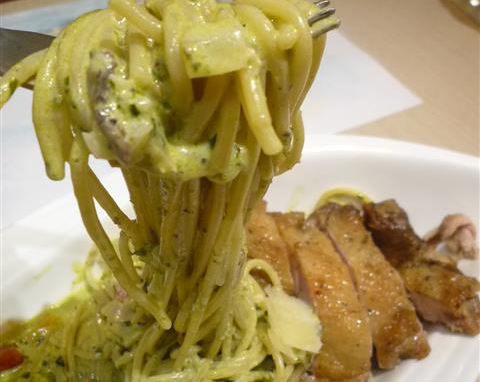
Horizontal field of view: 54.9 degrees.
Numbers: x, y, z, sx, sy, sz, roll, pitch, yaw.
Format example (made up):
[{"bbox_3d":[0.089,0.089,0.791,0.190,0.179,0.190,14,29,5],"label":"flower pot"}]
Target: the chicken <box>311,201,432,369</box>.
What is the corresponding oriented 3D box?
[{"bbox_3d":[0.059,0.044,0.211,0.024,0.024,0.069,-7,49,-6],"label":"chicken"}]

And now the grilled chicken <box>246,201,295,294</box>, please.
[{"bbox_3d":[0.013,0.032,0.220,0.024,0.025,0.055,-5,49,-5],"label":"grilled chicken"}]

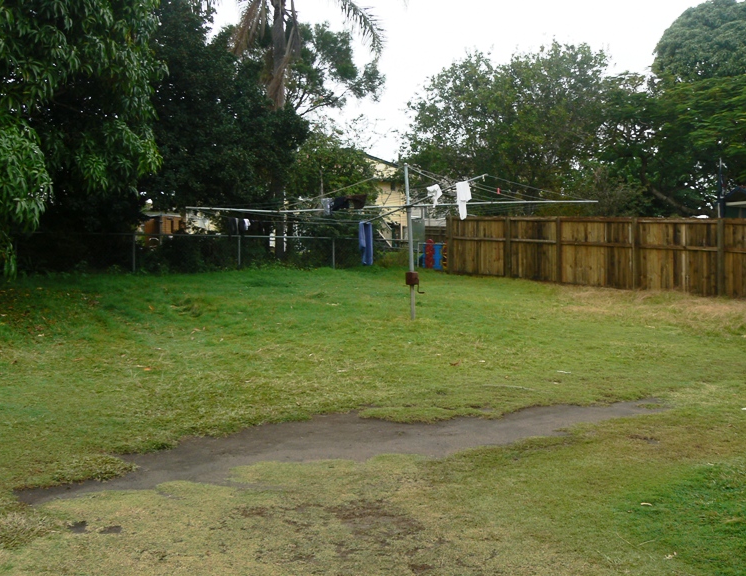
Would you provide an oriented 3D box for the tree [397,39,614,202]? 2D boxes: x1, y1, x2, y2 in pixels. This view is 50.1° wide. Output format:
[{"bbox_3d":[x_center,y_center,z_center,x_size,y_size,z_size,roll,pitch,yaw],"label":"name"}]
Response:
[{"bbox_3d":[5.500,-5.650,33.000,8.500,9.000,7.800,0,1,0],"label":"tree"}]

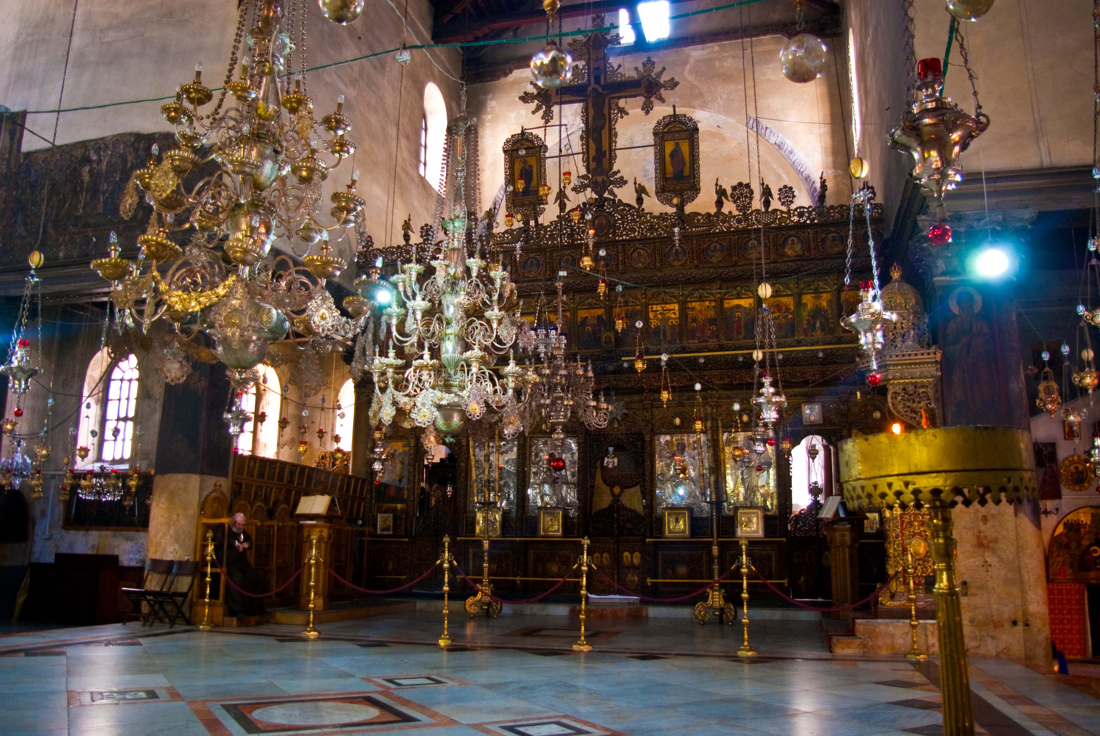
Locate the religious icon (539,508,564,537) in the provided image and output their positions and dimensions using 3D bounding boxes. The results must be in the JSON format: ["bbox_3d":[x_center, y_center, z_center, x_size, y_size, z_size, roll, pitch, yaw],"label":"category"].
[{"bbox_3d":[0.028,2.451,13.104,0.389,0.451,0.060,-2,-11,14],"label":"religious icon"}]

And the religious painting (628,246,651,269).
[{"bbox_3d":[1.471,-1.815,13.532,0.372,0.357,0.040,-2,-11,14],"label":"religious painting"}]

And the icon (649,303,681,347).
[{"bbox_3d":[1.847,-0.697,13.337,0.503,0.699,0.040,-2,-11,14],"label":"icon"}]

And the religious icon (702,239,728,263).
[{"bbox_3d":[2.655,-1.879,13.241,0.374,0.333,0.040,-2,-11,14],"label":"religious icon"}]

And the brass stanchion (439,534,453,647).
[{"bbox_3d":[-1.138,2.429,9.075,0.190,1.173,0.190,-3,-13,16],"label":"brass stanchion"}]

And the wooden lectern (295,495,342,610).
[{"bbox_3d":[-3.427,2.723,12.260,0.520,1.663,0.480,-3,-12,15],"label":"wooden lectern"}]

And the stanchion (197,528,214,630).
[{"bbox_3d":[-4.204,2.592,10.152,0.200,1.193,0.200,-3,-13,16],"label":"stanchion"}]

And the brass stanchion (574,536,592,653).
[{"bbox_3d":[0.374,2.529,9.322,0.220,1.220,0.220,0,-10,0],"label":"brass stanchion"}]

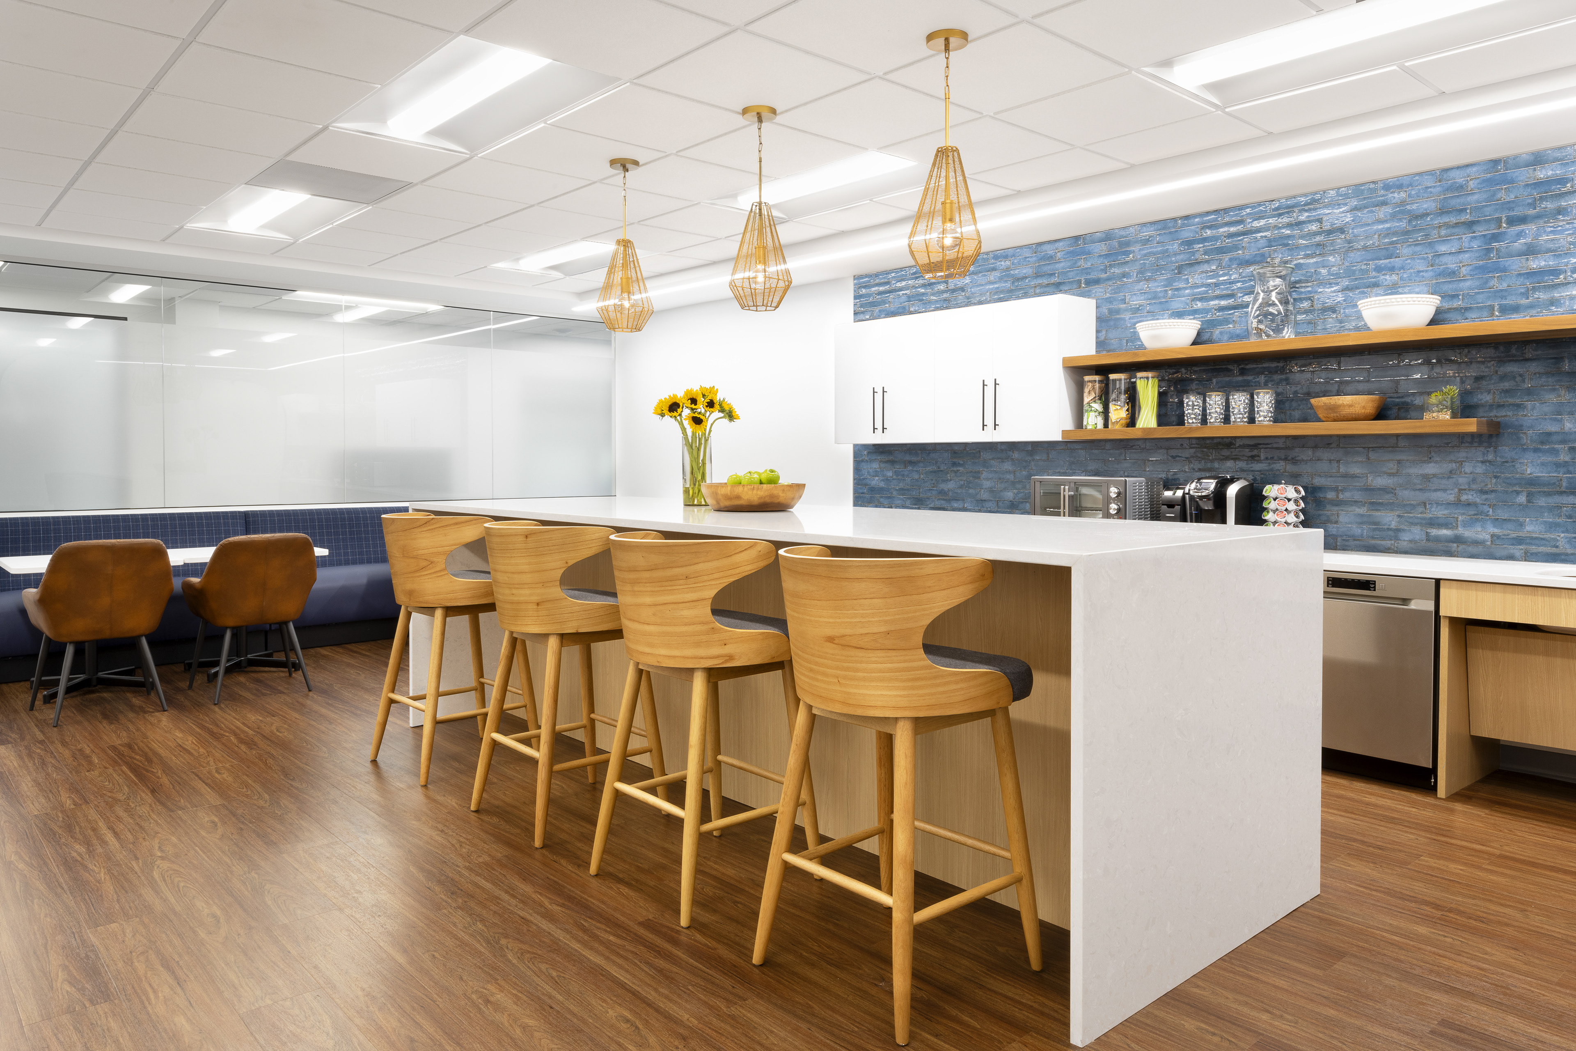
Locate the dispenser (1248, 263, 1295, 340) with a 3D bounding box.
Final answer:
[{"bbox_3d":[2.252,-1.044,4.896,0.210,0.385,0.210,0,3,0],"label":"dispenser"}]

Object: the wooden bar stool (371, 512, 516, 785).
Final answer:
[{"bbox_3d":[-1.422,0.483,4.462,0.520,1.040,0.530,4,5,45],"label":"wooden bar stool"}]

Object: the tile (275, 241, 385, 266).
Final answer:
[{"bbox_3d":[-2.942,-1.752,6.805,0.605,0.020,0.580,-3,5,-41],"label":"tile"}]

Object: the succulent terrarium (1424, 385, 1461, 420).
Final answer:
[{"bbox_3d":[2.662,-0.497,4.272,0.102,0.142,0.097,-3,5,-41],"label":"succulent terrarium"}]

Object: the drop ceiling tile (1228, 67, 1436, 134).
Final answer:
[{"bbox_3d":[1.985,-1.557,3.848,0.414,0.018,0.600,-3,5,-41],"label":"drop ceiling tile"}]

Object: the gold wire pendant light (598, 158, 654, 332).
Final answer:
[{"bbox_3d":[-0.728,-1.227,4.671,0.240,0.750,0.240,0,4,0],"label":"gold wire pendant light"}]

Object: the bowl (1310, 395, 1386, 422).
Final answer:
[{"bbox_3d":[2.461,-0.502,4.615,0.295,0.112,0.295,-3,5,-41],"label":"bowl"}]

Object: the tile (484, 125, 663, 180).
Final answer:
[{"bbox_3d":[-0.927,-1.610,4.529,0.610,0.020,0.610,-3,5,-42],"label":"tile"}]

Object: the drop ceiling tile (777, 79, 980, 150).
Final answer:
[{"bbox_3d":[0.332,-1.571,4.026,0.605,0.020,0.605,-3,5,-41],"label":"drop ceiling tile"}]

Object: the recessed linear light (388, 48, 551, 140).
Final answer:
[{"bbox_3d":[-1.188,-1.584,3.877,0.210,0.060,1.130,-3,5,-41],"label":"recessed linear light"}]

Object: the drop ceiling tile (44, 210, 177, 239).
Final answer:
[{"bbox_3d":[-3.826,-1.696,5.934,0.610,0.020,0.517,-3,5,-42],"label":"drop ceiling tile"}]

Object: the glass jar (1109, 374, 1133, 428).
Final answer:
[{"bbox_3d":[1.732,-0.644,5.475,0.113,0.291,0.113,0,3,0],"label":"glass jar"}]

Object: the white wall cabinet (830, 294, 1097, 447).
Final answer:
[{"bbox_3d":[0.991,-0.879,6.305,0.340,0.765,1.715,-3,5,-41],"label":"white wall cabinet"}]

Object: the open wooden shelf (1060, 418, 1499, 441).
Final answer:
[{"bbox_3d":[2.209,-0.443,4.970,0.312,0.051,1.910,-3,5,-41],"label":"open wooden shelf"}]

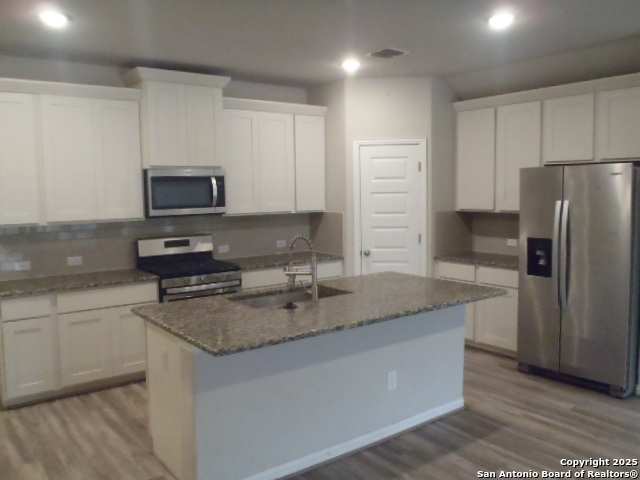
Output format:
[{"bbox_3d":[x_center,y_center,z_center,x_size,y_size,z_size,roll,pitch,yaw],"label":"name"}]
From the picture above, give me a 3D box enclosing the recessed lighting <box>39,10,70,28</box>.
[{"bbox_3d":[-1.748,-1.447,3.404,0.185,0.025,0.185,-5,6,-36],"label":"recessed lighting"}]

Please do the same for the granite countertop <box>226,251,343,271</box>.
[{"bbox_3d":[-0.437,0.222,5.555,1.254,0.038,0.645,-5,6,-36],"label":"granite countertop"}]

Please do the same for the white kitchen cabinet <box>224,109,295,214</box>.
[{"bbox_3d":[-0.706,-0.793,5.410,0.845,1.038,0.340,-5,7,-36],"label":"white kitchen cabinet"}]

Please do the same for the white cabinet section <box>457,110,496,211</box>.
[{"bbox_3d":[1.762,-0.826,5.516,0.325,1.045,0.480,-5,6,-36],"label":"white cabinet section"}]

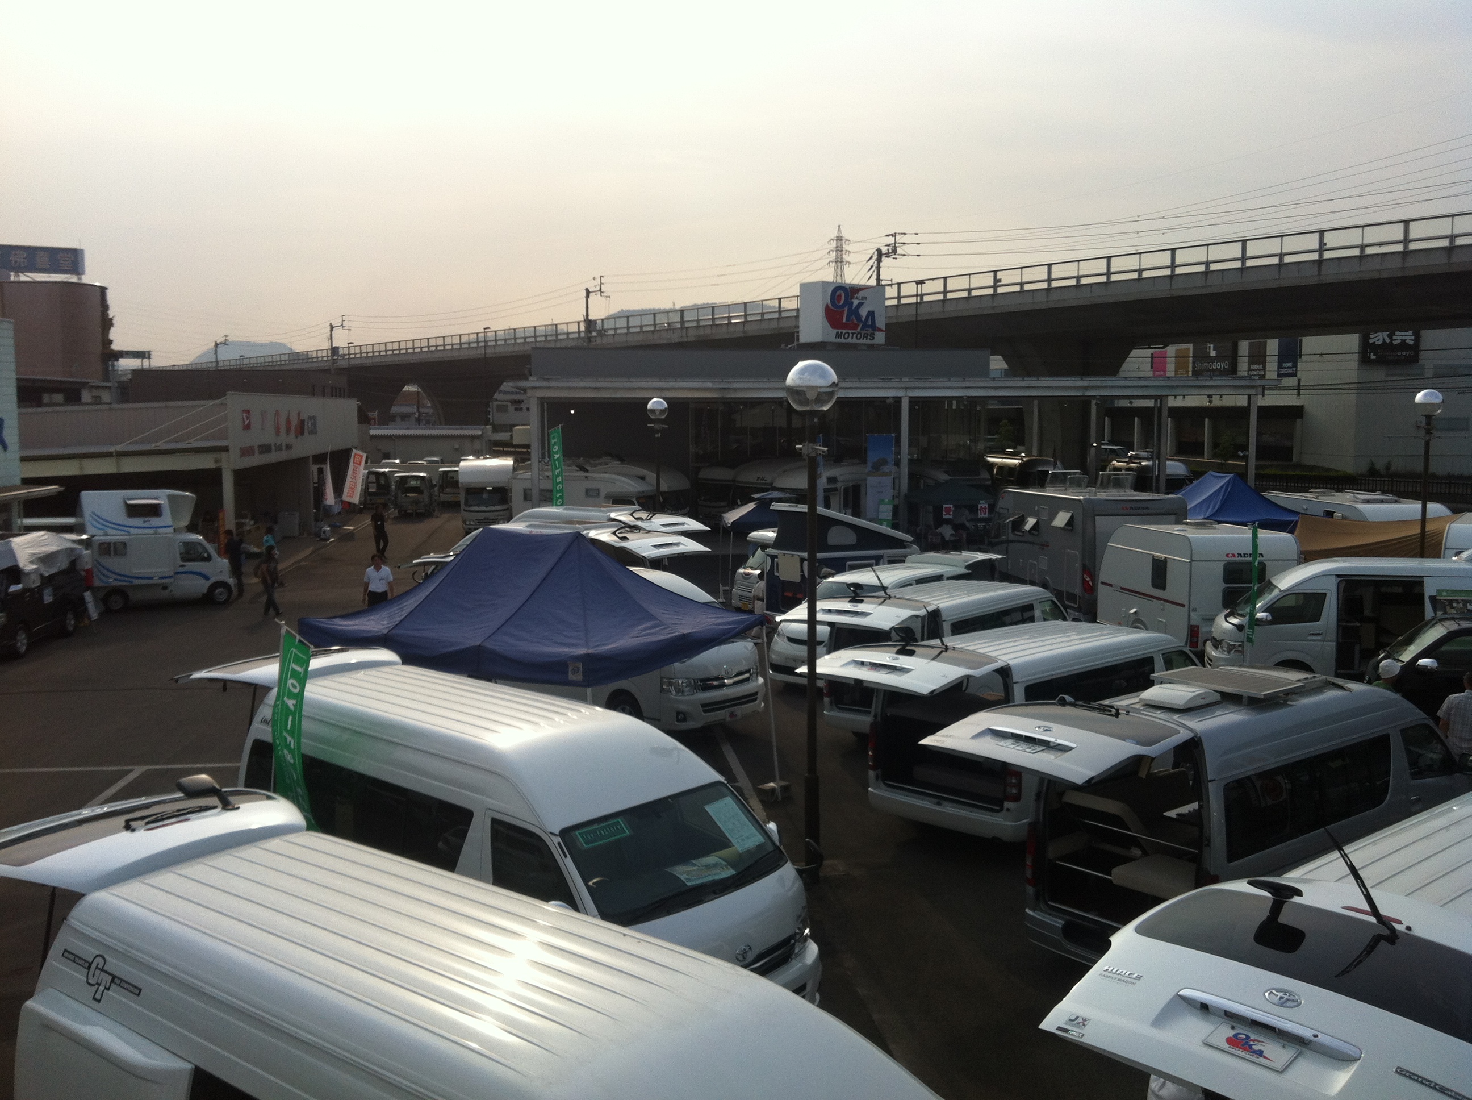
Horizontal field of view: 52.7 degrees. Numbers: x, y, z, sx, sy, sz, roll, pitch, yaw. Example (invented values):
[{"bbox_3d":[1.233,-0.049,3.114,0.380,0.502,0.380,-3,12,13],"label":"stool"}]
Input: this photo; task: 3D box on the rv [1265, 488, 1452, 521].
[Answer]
[{"bbox_3d":[15.550,-0.013,37.437,2.200,2.700,6.300,0,5,-1],"label":"rv"}]

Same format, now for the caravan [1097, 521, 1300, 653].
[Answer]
[{"bbox_3d":[9.119,0.711,30.079,2.150,2.520,4.700,-1,5,-9],"label":"caravan"}]

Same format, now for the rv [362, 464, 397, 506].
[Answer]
[{"bbox_3d":[-18.206,-3.132,75.512,1.500,1.950,3.400,-1,5,-14],"label":"rv"}]

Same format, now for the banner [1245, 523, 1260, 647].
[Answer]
[{"bbox_3d":[7.967,0.541,22.930,0.120,1.850,0.500,2,5,26],"label":"banner"}]

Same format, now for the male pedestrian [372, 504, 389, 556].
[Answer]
[{"bbox_3d":[-11.481,-0.616,48.028,0.550,1.720,0.360,-1,5,-15],"label":"male pedestrian"}]

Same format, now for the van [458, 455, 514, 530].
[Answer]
[{"bbox_3d":[-10.256,-2.115,61.338,2.080,3.000,5.000,-1,5,-7],"label":"van"}]

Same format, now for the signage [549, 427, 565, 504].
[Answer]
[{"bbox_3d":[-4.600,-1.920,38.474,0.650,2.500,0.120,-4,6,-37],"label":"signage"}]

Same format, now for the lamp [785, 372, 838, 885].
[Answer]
[{"bbox_3d":[0.724,0.698,13.989,0.490,4.970,0.490,0,5,0],"label":"lamp"}]

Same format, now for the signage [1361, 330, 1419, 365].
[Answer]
[{"bbox_3d":[43.675,-13.855,99.195,4.000,3.200,0.350,1,5,11],"label":"signage"}]

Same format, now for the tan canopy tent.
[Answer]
[{"bbox_3d":[12.230,-0.209,28.500,3.100,1.100,4.200,2,6,26],"label":"tan canopy tent"}]

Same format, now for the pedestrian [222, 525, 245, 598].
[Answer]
[{"bbox_3d":[-12.499,0.340,37.170,0.360,1.720,0.520,-2,5,-20],"label":"pedestrian"}]

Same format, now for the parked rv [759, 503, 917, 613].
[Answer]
[{"bbox_3d":[2.151,0.570,27.757,3.250,2.850,1.520,-4,7,-41],"label":"parked rv"}]

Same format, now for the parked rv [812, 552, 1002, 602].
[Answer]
[{"bbox_3d":[2.603,1.244,25.206,1.730,1.950,4.800,4,6,36],"label":"parked rv"}]

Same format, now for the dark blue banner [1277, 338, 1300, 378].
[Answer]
[{"bbox_3d":[42.069,-14.664,113.485,0.250,3.021,3.347,-1,5,-5],"label":"dark blue banner"}]

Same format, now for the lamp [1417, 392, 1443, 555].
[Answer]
[{"bbox_3d":[12.600,-0.362,27.170,0.520,5.150,0.520,0,5,0],"label":"lamp"}]

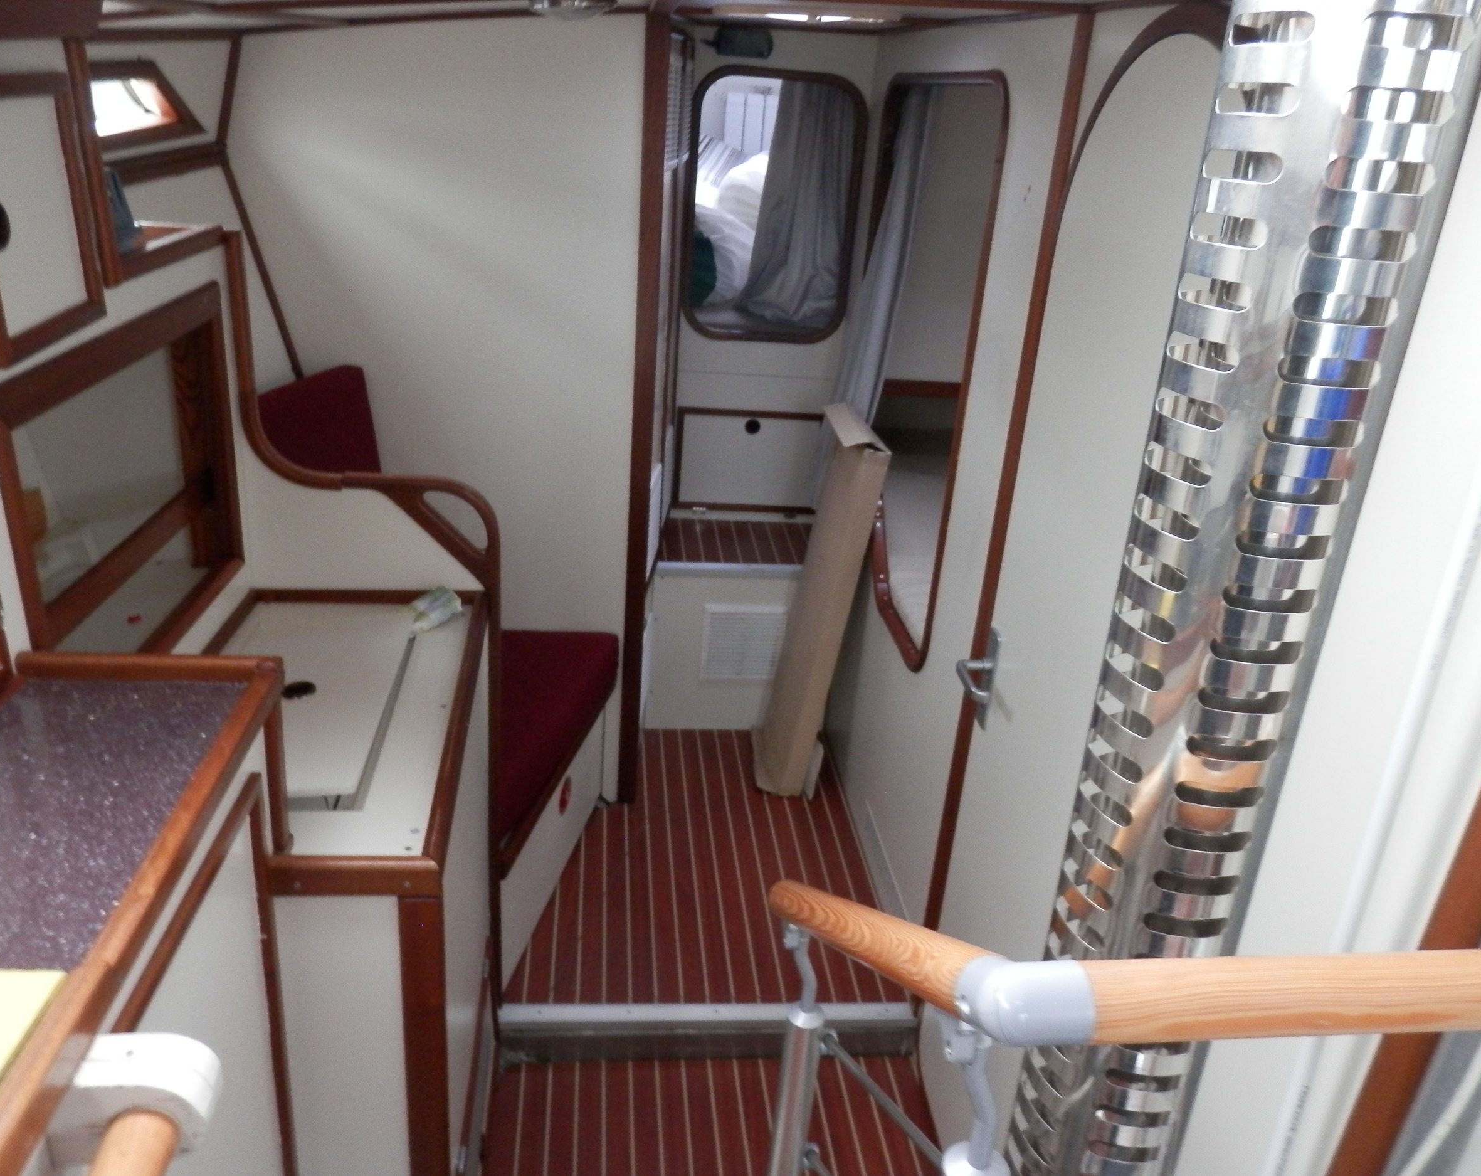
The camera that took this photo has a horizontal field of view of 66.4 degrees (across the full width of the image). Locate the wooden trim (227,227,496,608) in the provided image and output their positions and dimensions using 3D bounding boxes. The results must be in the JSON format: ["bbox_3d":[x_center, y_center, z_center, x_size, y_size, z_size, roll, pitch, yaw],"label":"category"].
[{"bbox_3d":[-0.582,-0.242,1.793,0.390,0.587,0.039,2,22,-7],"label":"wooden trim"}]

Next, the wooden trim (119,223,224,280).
[{"bbox_3d":[-0.732,-0.439,1.463,0.021,0.026,0.364,2,22,-7],"label":"wooden trim"}]

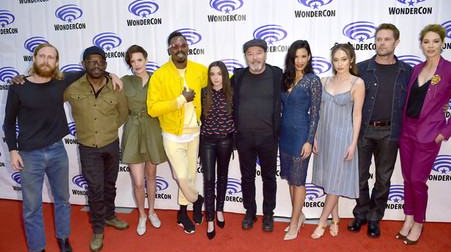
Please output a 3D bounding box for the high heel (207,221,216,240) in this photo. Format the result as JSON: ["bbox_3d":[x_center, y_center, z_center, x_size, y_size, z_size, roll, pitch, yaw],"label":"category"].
[{"bbox_3d":[-0.137,0.972,2.871,0.080,0.130,0.220,-1,9,-2],"label":"high heel"}]

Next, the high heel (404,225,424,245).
[{"bbox_3d":[1.667,0.949,2.664,0.215,0.130,0.082,-7,11,-31],"label":"high heel"}]

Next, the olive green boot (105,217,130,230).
[{"bbox_3d":[-1.111,0.957,3.092,0.295,0.125,0.110,5,11,33],"label":"olive green boot"}]

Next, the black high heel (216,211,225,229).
[{"bbox_3d":[-0.048,0.924,3.025,0.080,0.125,0.215,-2,10,-7],"label":"black high heel"}]

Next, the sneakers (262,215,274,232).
[{"bbox_3d":[0.427,0.924,2.983,0.105,0.120,0.285,0,10,8],"label":"sneakers"}]

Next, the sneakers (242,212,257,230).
[{"bbox_3d":[0.263,0.920,3.028,0.105,0.120,0.285,3,10,22],"label":"sneakers"}]

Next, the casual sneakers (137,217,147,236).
[{"bbox_3d":[-0.827,0.982,3.002,0.095,0.095,0.265,-2,9,-6],"label":"casual sneakers"}]

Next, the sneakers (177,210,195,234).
[{"bbox_3d":[-0.394,0.914,2.960,0.100,0.180,0.285,-6,11,-27],"label":"sneakers"}]

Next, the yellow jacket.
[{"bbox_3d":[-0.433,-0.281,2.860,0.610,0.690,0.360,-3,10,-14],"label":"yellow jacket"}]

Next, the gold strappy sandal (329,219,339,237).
[{"bbox_3d":[1.036,0.937,2.835,0.085,0.120,0.210,3,10,23],"label":"gold strappy sandal"}]

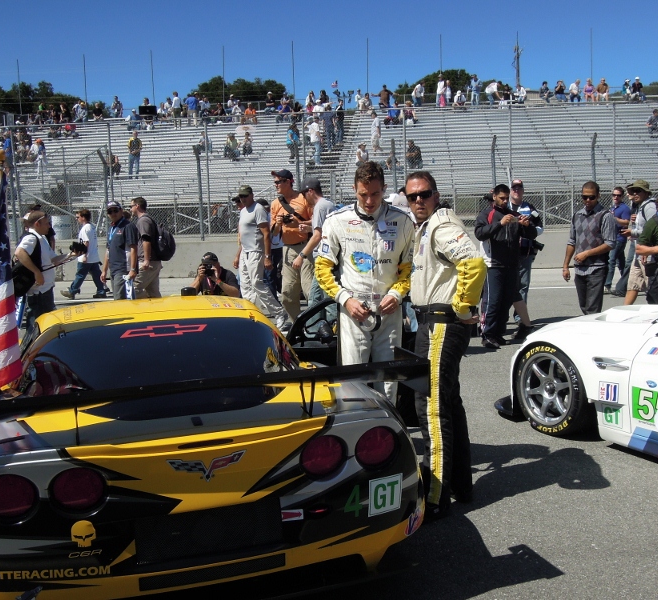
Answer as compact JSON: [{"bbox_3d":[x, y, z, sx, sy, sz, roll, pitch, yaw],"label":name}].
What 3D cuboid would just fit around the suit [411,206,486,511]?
[{"bbox_3d":[0.604,0.315,4.141,0.370,1.540,0.500,-4,7,-22],"label":"suit"}]

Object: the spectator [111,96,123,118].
[{"bbox_3d":[-11.745,-10.411,45.092,0.520,1.720,0.420,-3,6,-11],"label":"spectator"}]

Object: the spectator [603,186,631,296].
[{"bbox_3d":[4.779,-0.984,13.400,0.520,1.760,0.500,2,8,34],"label":"spectator"}]

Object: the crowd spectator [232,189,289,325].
[{"bbox_3d":[-0.875,-0.484,9.900,0.580,1.830,0.650,3,8,38],"label":"crowd spectator"}]

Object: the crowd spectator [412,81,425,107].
[{"bbox_3d":[4.998,-11.413,45.083,0.600,1.550,0.500,1,6,18],"label":"crowd spectator"}]

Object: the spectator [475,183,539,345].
[{"bbox_3d":[1.915,-0.369,8.785,0.580,1.750,0.440,-6,8,-30],"label":"spectator"}]

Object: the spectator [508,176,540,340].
[{"bbox_3d":[2.325,-0.540,9.850,0.540,1.860,0.420,0,6,11],"label":"spectator"}]

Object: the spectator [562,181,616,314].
[{"bbox_3d":[2.791,-0.381,8.700,0.580,1.770,0.400,1,7,22],"label":"spectator"}]

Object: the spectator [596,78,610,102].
[{"bbox_3d":[12.679,-9.643,37.500,0.600,1.240,0.720,-1,7,9],"label":"spectator"}]

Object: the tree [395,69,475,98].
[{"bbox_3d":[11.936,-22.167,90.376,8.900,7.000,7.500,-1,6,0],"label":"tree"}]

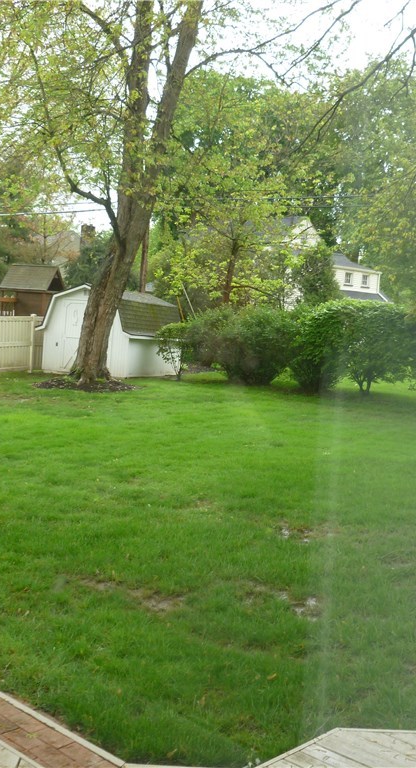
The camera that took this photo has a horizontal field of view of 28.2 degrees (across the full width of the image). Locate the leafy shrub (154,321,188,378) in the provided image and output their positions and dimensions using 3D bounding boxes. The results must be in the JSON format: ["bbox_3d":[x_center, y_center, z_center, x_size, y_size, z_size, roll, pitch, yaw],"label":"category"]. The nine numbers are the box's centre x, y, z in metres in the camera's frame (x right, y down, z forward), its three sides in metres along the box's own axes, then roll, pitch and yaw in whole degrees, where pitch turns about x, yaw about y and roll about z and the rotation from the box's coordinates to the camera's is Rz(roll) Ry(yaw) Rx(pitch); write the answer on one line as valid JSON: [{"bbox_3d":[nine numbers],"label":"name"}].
[{"bbox_3d":[-1.146,-1.052,26.000,1.100,1.850,1.100,4,4,0],"label":"leafy shrub"}]

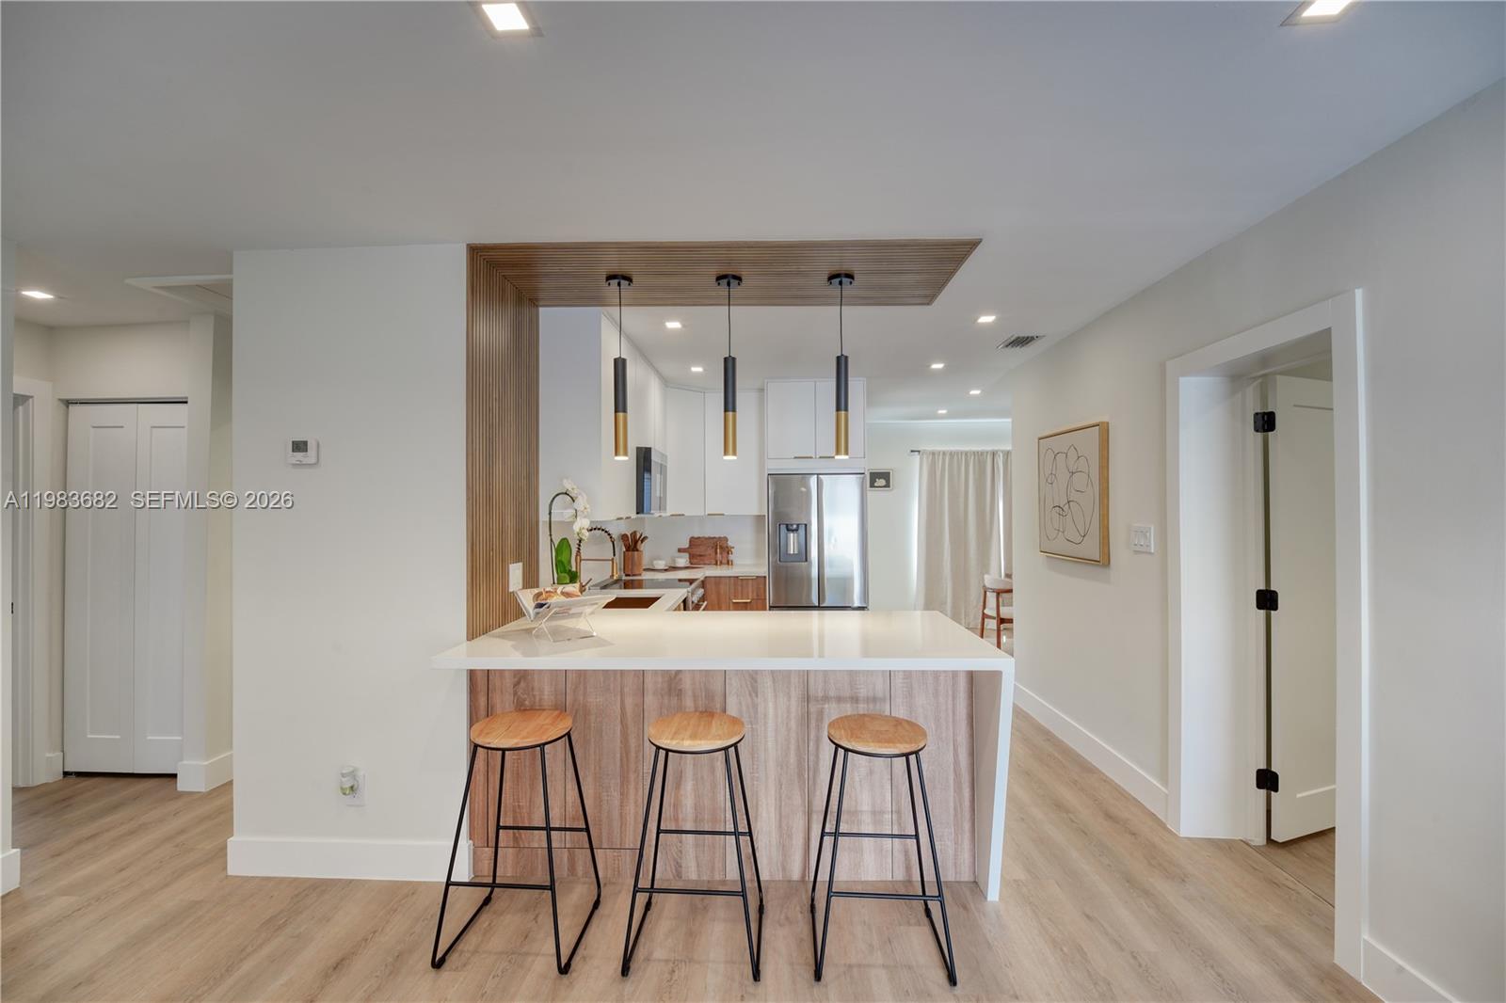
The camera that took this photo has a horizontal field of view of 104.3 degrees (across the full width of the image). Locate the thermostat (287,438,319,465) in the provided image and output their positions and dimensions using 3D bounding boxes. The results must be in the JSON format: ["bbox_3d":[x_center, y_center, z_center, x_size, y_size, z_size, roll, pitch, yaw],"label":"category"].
[{"bbox_3d":[-1.755,-0.196,2.279,0.106,0.102,0.028,0,-1,3],"label":"thermostat"}]

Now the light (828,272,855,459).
[{"bbox_3d":[0.397,-0.598,2.608,0.117,0.810,0.117,0,0,1],"label":"light"}]

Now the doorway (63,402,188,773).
[{"bbox_3d":[-3.338,0.465,3.162,0.750,2.021,0.110,0,0,1],"label":"doorway"}]

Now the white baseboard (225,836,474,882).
[{"bbox_3d":[-1.559,1.379,2.271,0.960,0.163,0.020,0,0,1],"label":"white baseboard"}]

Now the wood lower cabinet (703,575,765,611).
[{"bbox_3d":[-0.135,1.052,5.073,0.509,0.870,0.600,0,-1,2],"label":"wood lower cabinet"}]

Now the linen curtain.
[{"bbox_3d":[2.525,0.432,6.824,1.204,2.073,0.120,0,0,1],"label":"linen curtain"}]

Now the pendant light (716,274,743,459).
[{"bbox_3d":[-0.100,-0.581,2.545,0.117,0.782,0.117,0,-1,2],"label":"pendant light"}]

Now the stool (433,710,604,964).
[{"bbox_3d":[-0.778,1.111,1.986,0.432,0.687,0.358,0,0,5],"label":"stool"}]

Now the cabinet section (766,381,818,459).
[{"bbox_3d":[0.312,-0.658,4.986,0.405,0.646,0.610,0,-1,2],"label":"cabinet section"}]

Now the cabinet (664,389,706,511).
[{"bbox_3d":[-0.682,-0.405,5.038,0.400,1.055,0.400,0,-1,-41],"label":"cabinet"}]

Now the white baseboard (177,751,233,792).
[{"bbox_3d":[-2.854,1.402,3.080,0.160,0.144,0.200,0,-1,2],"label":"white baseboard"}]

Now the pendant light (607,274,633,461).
[{"bbox_3d":[-0.578,-0.585,2.560,0.117,0.787,0.117,0,-1,2],"label":"pendant light"}]

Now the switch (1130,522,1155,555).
[{"bbox_3d":[1.886,0.184,2.847,0.013,0.120,0.170,0,-1,2],"label":"switch"}]

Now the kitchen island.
[{"bbox_3d":[-0.097,0.998,2.460,1.989,0.914,0.934,0,0,1],"label":"kitchen island"}]

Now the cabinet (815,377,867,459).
[{"bbox_3d":[0.708,-0.659,4.961,0.406,0.650,0.600,0,-1,2],"label":"cabinet"}]

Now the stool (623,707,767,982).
[{"bbox_3d":[-0.181,1.107,1.957,0.417,0.690,0.356,0,0,3],"label":"stool"}]

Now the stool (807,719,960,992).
[{"bbox_3d":[0.412,1.107,1.930,0.410,0.690,0.345,0,-1,3],"label":"stool"}]

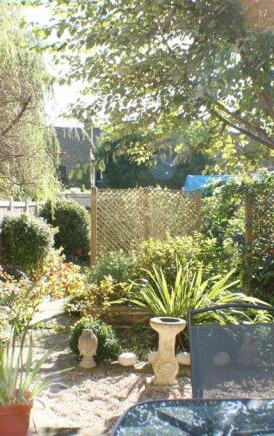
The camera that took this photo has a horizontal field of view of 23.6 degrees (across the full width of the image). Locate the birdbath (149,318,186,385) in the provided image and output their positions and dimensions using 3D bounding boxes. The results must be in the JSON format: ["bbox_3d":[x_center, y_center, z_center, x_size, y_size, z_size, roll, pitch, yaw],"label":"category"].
[{"bbox_3d":[0.288,1.250,6.180,0.340,0.600,0.340,0,0,0],"label":"birdbath"}]

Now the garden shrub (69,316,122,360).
[{"bbox_3d":[-0.443,1.298,7.000,0.550,0.500,0.530,0,0,0],"label":"garden shrub"}]

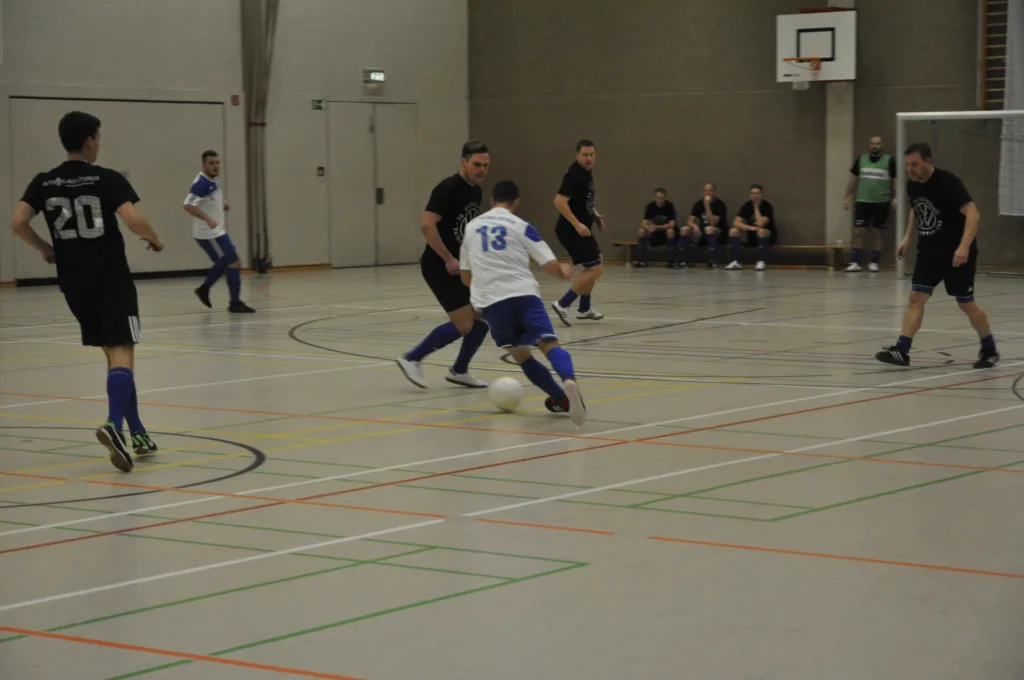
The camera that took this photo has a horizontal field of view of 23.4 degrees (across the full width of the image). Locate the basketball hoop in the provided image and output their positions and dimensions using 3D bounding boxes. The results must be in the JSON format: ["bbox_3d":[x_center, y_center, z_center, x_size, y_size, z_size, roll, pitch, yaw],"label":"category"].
[{"bbox_3d":[3.902,-3.549,33.178,0.470,0.423,0.600,3,5,36],"label":"basketball hoop"}]

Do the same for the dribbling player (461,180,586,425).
[{"bbox_3d":[0.072,-0.260,15.500,0.780,1.464,0.850,0,4,8],"label":"dribbling player"}]

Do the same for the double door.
[{"bbox_3d":[-2.028,-2.292,36.626,0.100,2.410,2.000,3,5,36],"label":"double door"}]

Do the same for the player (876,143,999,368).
[{"bbox_3d":[3.254,-0.646,18.900,0.700,1.688,0.760,4,6,45],"label":"player"}]

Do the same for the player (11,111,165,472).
[{"bbox_3d":[-2.302,-0.289,13.400,0.740,1.863,0.620,1,5,23],"label":"player"}]

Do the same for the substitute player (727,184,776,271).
[{"bbox_3d":[3.372,-1.576,34.800,0.600,1.181,0.750,2,5,27],"label":"substitute player"}]

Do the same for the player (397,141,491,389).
[{"bbox_3d":[-0.485,-0.537,17.500,0.600,1.726,0.720,-4,6,-42],"label":"player"}]

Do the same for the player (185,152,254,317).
[{"bbox_3d":[-3.111,-1.146,26.200,0.700,1.683,0.580,3,5,35],"label":"player"}]

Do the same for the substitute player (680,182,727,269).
[{"bbox_3d":[2.727,-1.624,35.200,0.580,1.224,0.750,2,5,32],"label":"substitute player"}]

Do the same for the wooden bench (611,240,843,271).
[{"bbox_3d":[3.077,-1.171,35.120,3.960,0.330,0.280,3,5,36],"label":"wooden bench"}]

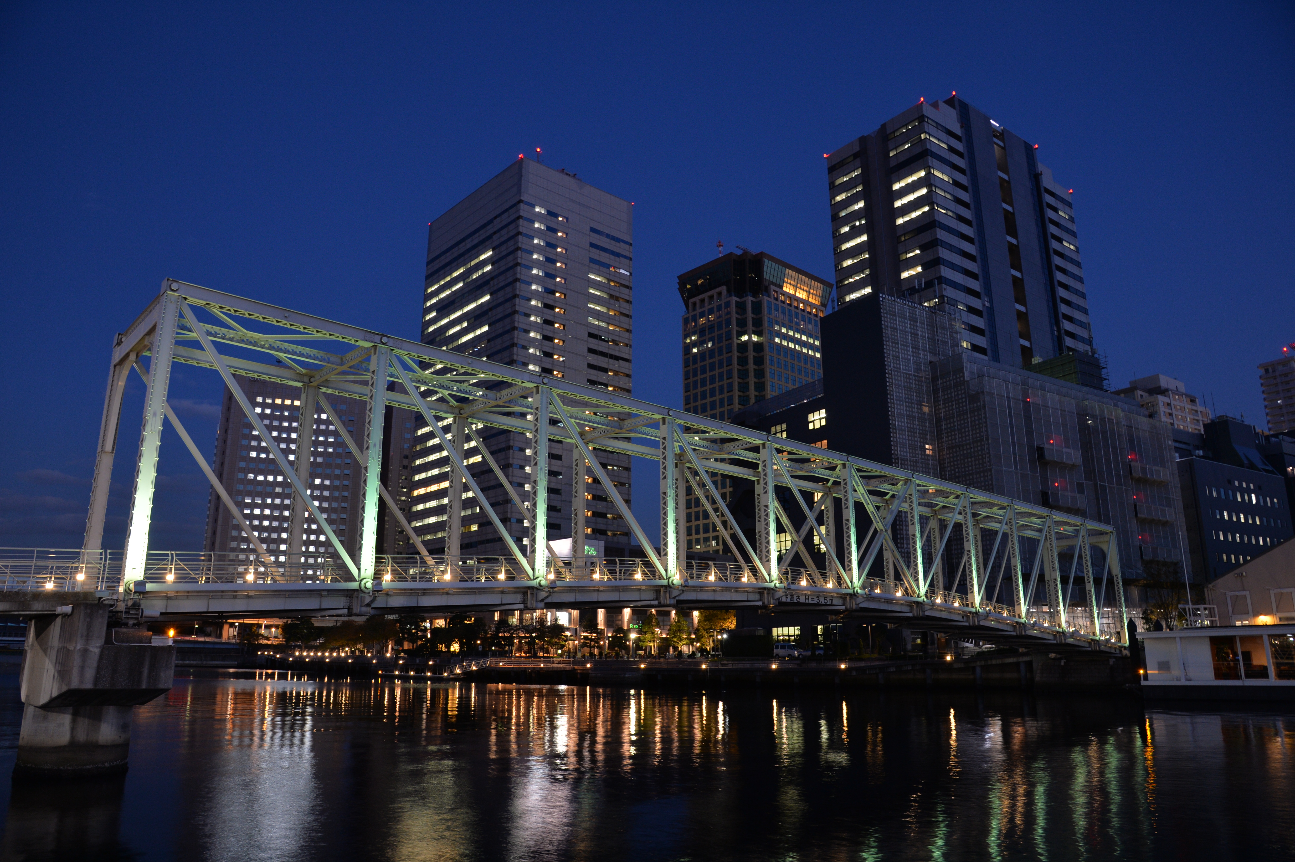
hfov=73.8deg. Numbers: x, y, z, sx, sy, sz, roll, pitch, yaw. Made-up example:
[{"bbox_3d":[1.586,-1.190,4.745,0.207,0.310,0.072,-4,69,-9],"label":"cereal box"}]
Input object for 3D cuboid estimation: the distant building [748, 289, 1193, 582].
[{"bbox_3d":[55.161,12.717,149.792,68.000,52.000,39.000,9,-17,-32],"label":"distant building"}]

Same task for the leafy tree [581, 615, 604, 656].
[{"bbox_3d":[-7.343,27.105,114.075,2.955,5.552,2.955,1,-15,-3],"label":"leafy tree"}]

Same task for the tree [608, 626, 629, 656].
[{"bbox_3d":[-4.142,30.999,127.296,3.600,4.530,3.600,0,-14,0],"label":"tree"}]

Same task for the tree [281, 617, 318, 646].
[{"bbox_3d":[-82.512,48.991,206.370,8.600,8.620,8.600,0,-14,0],"label":"tree"}]

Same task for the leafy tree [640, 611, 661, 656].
[{"bbox_3d":[0.243,25.095,106.289,2.635,5.595,2.635,0,-14,0],"label":"leafy tree"}]

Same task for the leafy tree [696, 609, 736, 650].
[{"bbox_3d":[10.361,30.654,132.538,6.200,7.320,6.200,0,-14,0],"label":"leafy tree"}]

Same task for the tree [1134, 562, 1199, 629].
[{"bbox_3d":[41.310,14.208,67.904,4.439,7.913,4.439,-8,-17,30],"label":"tree"}]

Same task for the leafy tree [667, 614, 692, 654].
[{"bbox_3d":[4.851,29.891,127.575,3.900,6.480,3.900,0,-14,0],"label":"leafy tree"}]

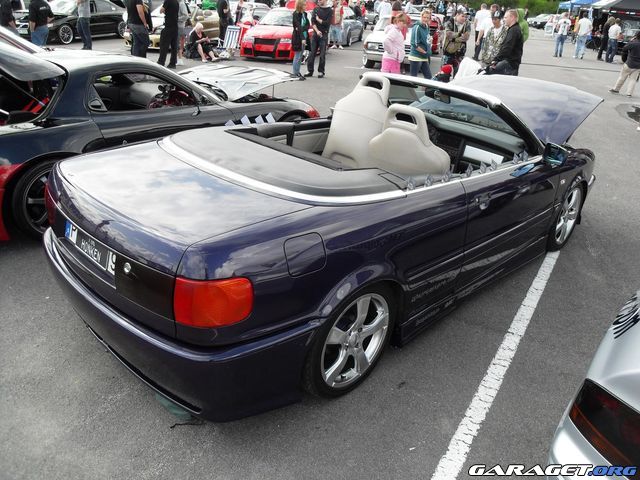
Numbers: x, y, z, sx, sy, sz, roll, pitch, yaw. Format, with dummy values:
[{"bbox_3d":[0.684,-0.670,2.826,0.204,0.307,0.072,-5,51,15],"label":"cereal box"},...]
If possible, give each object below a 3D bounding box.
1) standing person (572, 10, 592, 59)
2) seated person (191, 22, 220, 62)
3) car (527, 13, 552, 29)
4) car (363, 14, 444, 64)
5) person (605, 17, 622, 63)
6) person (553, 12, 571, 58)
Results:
[{"bbox_3d":[11.009,-8.639,21.794,0.520,1.790,0.420,9,25,14],"label":"standing person"},{"bbox_3d":[-3.385,-5.818,15.174,0.800,0.930,0.500,13,27,23],"label":"seated person"},{"bbox_3d":[24.605,-23.476,55.990,4.300,1.420,1.750,-7,27,-22],"label":"car"},{"bbox_3d":[2.613,-6.171,16.133,1.640,1.380,4.250,9,26,13],"label":"car"},{"bbox_3d":[12.026,-8.154,21.179,0.340,1.700,0.480,-8,27,-23],"label":"person"},{"bbox_3d":[10.518,-8.945,22.501,0.520,1.780,0.340,10,26,16],"label":"person"}]

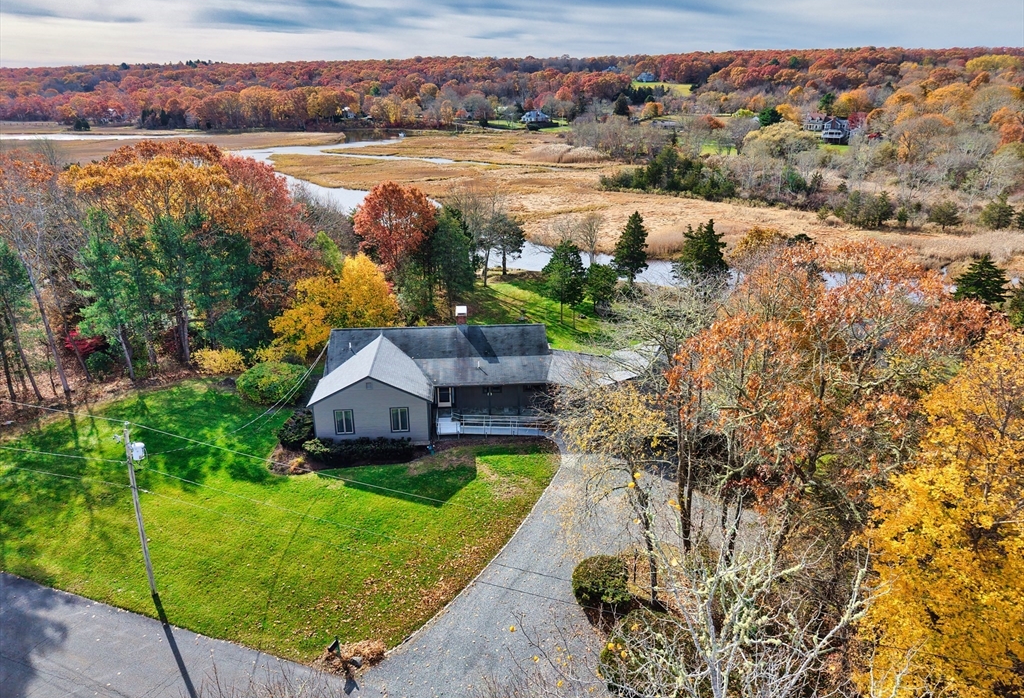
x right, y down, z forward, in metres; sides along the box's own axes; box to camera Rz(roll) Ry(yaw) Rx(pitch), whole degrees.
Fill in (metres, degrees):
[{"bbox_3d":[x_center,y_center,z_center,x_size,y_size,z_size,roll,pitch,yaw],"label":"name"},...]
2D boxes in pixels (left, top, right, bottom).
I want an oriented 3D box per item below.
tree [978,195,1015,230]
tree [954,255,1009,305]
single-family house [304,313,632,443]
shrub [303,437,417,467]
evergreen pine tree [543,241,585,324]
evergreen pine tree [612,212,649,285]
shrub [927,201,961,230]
[{"bbox_3d":[87.520,-24.612,128.254,6.500,6.100,6.500,0,21,0],"label":"tree"},{"bbox_3d":[58.582,-8.298,88.590,6.700,7.300,6.700,14,25,32],"label":"tree"},{"bbox_3d":[-1.939,1.191,50.623,22.550,6.000,12.200,-2,21,-3],"label":"single-family house"},{"bbox_3d":[-10.550,6.830,48.548,7.600,0.950,1.800,-1,21,-3],"label":"shrub"},{"bbox_3d":[5.240,-6.701,72.238,4.270,8.580,4.270,0,21,0],"label":"evergreen pine tree"},{"bbox_3d":[15.558,-13.164,93.216,4.730,9.740,4.730,0,21,0],"label":"evergreen pine tree"},{"bbox_3d":[78.262,-24.110,128.180,6.140,5.290,6.140,0,21,0],"label":"shrub"}]

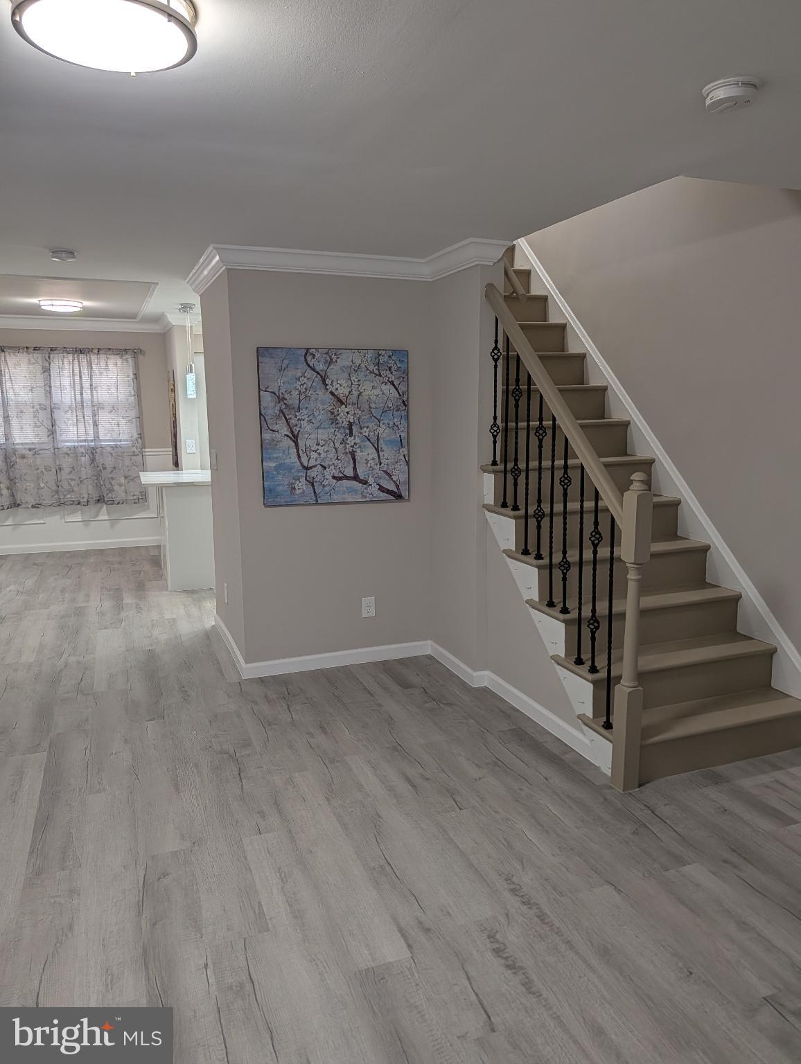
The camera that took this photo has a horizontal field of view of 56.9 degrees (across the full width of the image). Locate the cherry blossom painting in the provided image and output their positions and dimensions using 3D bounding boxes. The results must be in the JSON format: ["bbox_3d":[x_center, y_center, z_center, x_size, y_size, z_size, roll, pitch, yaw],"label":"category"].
[{"bbox_3d":[-0.349,-0.578,4.093,0.850,0.850,0.035,-4,11,-21],"label":"cherry blossom painting"}]

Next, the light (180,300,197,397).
[{"bbox_3d":[-1.746,-1.486,6.108,0.120,0.750,0.120,-4,11,-21],"label":"light"}]

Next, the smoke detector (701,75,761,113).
[{"bbox_3d":[0.806,-1.061,1.805,0.133,0.042,0.133,0,10,0],"label":"smoke detector"}]

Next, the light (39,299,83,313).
[{"bbox_3d":[-2.741,-1.825,5.964,0.335,0.085,0.335,-4,11,-21],"label":"light"}]

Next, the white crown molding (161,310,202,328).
[{"bbox_3d":[-1.962,-1.923,6.689,0.335,0.095,0.090,-4,11,-21],"label":"white crown molding"}]

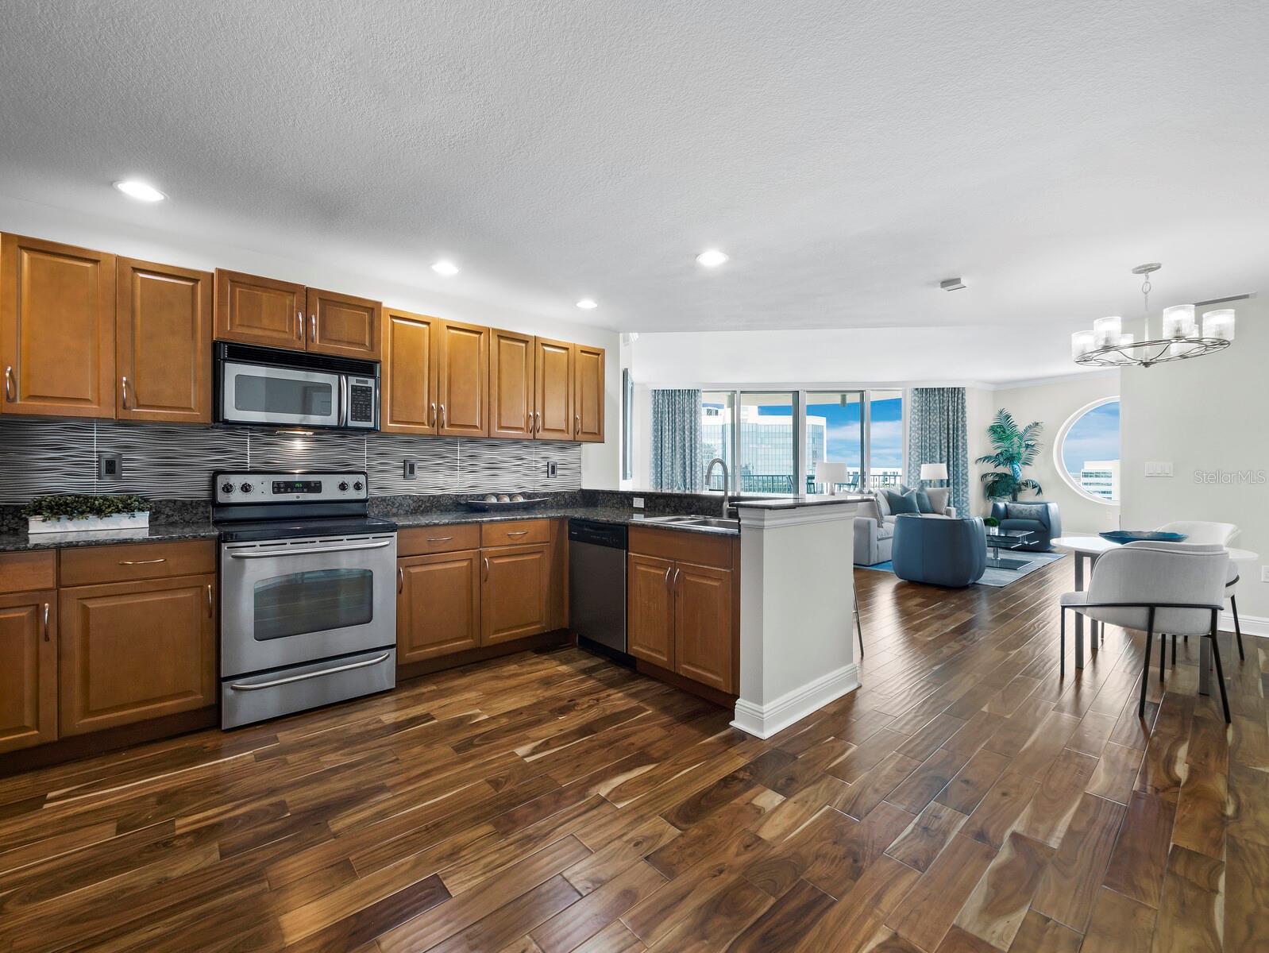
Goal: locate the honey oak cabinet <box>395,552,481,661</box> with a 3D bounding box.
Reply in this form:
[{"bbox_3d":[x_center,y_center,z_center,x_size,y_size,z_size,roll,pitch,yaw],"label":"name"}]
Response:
[{"bbox_3d":[-1.313,0.752,3.230,0.477,0.595,0.580,0,0,-39],"label":"honey oak cabinet"}]

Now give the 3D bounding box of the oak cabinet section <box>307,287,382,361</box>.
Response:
[{"bbox_3d":[-1.750,-0.851,3.047,0.371,0.347,0.414,0,0,-39],"label":"oak cabinet section"}]

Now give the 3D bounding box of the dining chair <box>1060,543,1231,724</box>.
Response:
[{"bbox_3d":[2.735,0.780,2.770,0.550,0.810,0.575,0,0,12],"label":"dining chair"}]

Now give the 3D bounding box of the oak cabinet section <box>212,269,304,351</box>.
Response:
[{"bbox_3d":[-2.046,-0.851,2.807,0.379,0.347,0.414,0,0,-39],"label":"oak cabinet section"}]

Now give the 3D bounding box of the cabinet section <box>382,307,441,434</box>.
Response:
[{"bbox_3d":[-1.493,-0.644,3.311,0.339,0.754,0.330,0,0,-39],"label":"cabinet section"}]

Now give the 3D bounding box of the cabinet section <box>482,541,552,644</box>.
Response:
[{"bbox_3d":[-0.925,0.754,3.526,0.477,0.603,0.550,0,0,-39],"label":"cabinet section"}]

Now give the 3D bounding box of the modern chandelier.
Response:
[{"bbox_3d":[3.130,-0.970,3.140,0.710,0.610,0.710,0,0,-40],"label":"modern chandelier"}]

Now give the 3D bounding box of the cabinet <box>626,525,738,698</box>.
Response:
[{"bbox_3d":[0.445,0.667,2.917,0.590,0.752,0.800,0,0,-39],"label":"cabinet"}]

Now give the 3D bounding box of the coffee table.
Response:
[{"bbox_3d":[4.854,0.975,7.099,1.080,0.420,0.950,0,0,-40],"label":"coffee table"}]

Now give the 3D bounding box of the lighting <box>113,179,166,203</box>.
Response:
[{"bbox_3d":[-2.202,-1.271,2.291,0.185,0.030,0.185,0,0,-39],"label":"lighting"}]

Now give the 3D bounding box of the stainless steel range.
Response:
[{"bbox_3d":[-1.805,0.583,2.843,0.757,1.205,0.700,0,0,-40],"label":"stainless steel range"}]

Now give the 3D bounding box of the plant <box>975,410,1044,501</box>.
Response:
[{"bbox_3d":[7.080,-0.040,9.720,0.980,2.400,1.080,0,0,-40],"label":"plant"}]

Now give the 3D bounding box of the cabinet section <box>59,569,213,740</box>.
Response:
[{"bbox_3d":[-2.287,0.751,2.421,0.484,0.603,0.550,0,0,-39],"label":"cabinet section"}]

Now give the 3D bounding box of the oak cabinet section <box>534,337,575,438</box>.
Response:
[{"bbox_3d":[-0.690,-0.642,3.963,0.337,0.754,0.330,0,0,-39],"label":"oak cabinet section"}]

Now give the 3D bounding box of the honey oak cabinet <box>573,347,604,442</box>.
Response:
[{"bbox_3d":[-0.450,-0.636,4.162,0.292,0.757,0.320,0,0,-39],"label":"honey oak cabinet"}]

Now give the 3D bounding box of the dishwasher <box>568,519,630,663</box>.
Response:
[{"bbox_3d":[-0.014,0.715,3.467,0.600,0.830,0.605,0,0,-39],"label":"dishwasher"}]

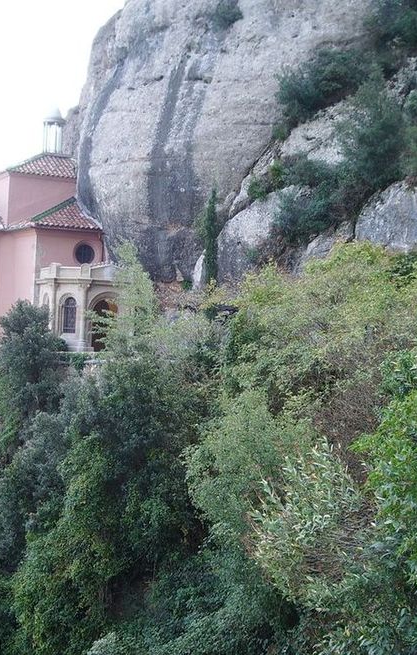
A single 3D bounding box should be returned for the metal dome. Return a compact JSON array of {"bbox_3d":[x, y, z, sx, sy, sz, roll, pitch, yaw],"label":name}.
[{"bbox_3d":[-8.279,-11.387,55.500,1.150,0.970,1.150,2,-1,-27],"label":"metal dome"}]

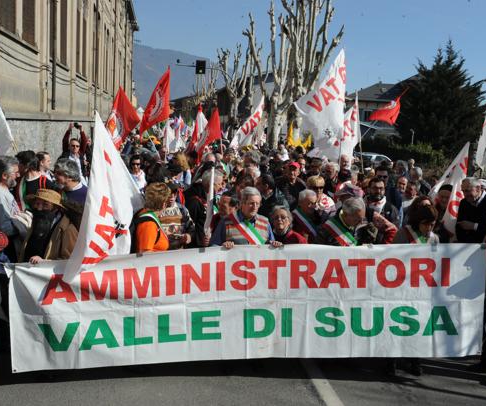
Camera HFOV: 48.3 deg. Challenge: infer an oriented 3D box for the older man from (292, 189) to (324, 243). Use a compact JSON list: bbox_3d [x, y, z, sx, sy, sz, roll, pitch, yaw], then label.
[{"bbox_3d":[0.627,0.685,5.566,0.540,1.660,0.380,-1,9,-21],"label":"older man"}]

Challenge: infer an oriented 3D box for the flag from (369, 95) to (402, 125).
[{"bbox_3d":[2.630,-1.725,10.000,0.680,0.580,0.350,2,8,17],"label":"flag"}]

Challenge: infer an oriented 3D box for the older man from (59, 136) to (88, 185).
[{"bbox_3d":[-2.647,-0.130,8.527,0.550,1.820,0.400,0,8,-15],"label":"older man"}]

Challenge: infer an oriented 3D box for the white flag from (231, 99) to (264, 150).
[{"bbox_3d":[0.091,-1.593,11.000,0.680,1.050,0.350,2,8,6],"label":"white flag"}]

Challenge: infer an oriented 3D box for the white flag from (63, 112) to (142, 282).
[{"bbox_3d":[-1.193,-0.047,4.600,0.680,1.420,0.400,0,8,-6],"label":"white flag"}]

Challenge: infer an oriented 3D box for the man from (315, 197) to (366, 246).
[{"bbox_3d":[0.867,0.745,4.826,0.560,1.600,0.440,-2,8,-14],"label":"man"}]

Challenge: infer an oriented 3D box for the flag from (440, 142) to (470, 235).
[{"bbox_3d":[1.962,-0.136,5.100,0.520,0.900,0.280,2,8,17],"label":"flag"}]

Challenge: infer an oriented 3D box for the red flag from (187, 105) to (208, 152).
[{"bbox_3d":[-1.033,-1.668,12.300,0.520,1.120,0.300,1,8,-11],"label":"red flag"}]

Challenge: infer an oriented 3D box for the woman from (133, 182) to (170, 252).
[{"bbox_3d":[-0.801,0.654,4.962,0.420,1.690,0.500,-3,8,-22],"label":"woman"}]

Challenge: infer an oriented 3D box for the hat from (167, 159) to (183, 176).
[{"bbox_3d":[-1.011,-0.524,8.000,0.250,0.200,0.280,0,8,-6],"label":"hat"}]

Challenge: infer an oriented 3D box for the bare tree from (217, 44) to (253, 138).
[{"bbox_3d":[-0.548,-6.286,34.092,2.300,7.270,2.300,1,8,0],"label":"bare tree"}]

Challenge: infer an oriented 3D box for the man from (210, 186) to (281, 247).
[{"bbox_3d":[0.030,0.698,4.831,0.580,1.680,0.420,-1,8,-7],"label":"man"}]

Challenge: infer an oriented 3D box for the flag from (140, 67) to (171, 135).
[{"bbox_3d":[-1.582,-1.854,9.800,0.580,1.250,0.320,1,8,-11],"label":"flag"}]

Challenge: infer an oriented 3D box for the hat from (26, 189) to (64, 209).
[{"bbox_3d":[-1.677,-0.030,4.600,0.330,0.140,0.350,15,12,-8],"label":"hat"}]

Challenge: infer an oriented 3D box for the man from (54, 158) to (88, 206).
[{"bbox_3d":[-1.716,0.431,5.471,0.380,1.740,0.520,-2,9,-25],"label":"man"}]

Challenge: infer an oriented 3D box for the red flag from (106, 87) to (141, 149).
[{"bbox_3d":[-1.941,-1.388,8.800,0.600,1.020,0.350,-2,8,-11],"label":"red flag"}]

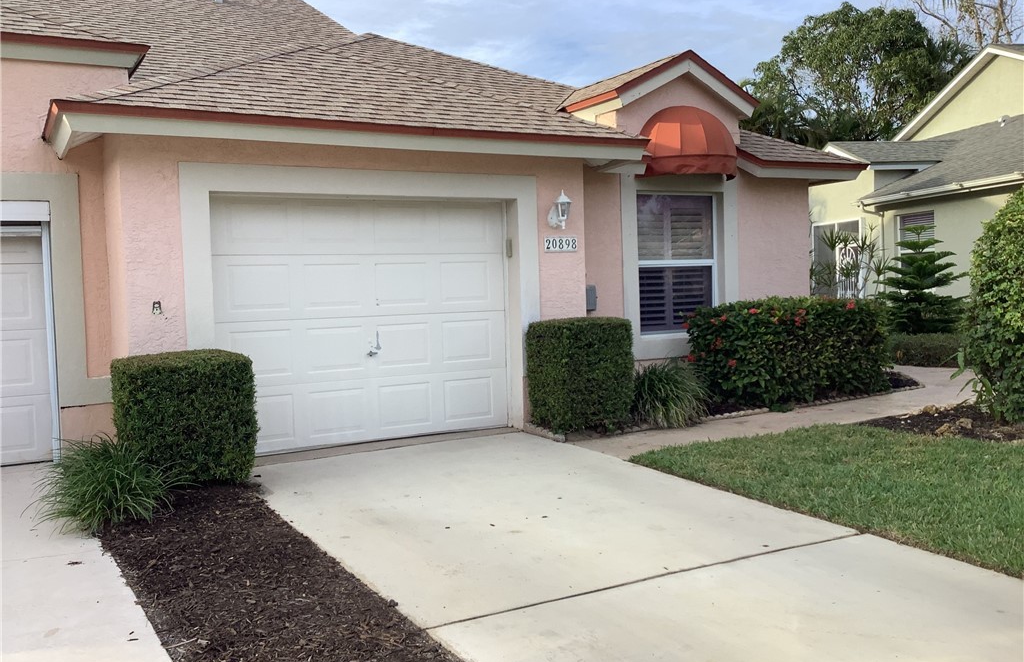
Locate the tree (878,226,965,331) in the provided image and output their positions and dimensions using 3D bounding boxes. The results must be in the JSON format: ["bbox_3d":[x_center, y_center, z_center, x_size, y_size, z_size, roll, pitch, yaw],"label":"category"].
[{"bbox_3d":[6.194,-0.564,13.842,1.420,2.050,1.420,-3,3,-29],"label":"tree"}]

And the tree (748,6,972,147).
[{"bbox_3d":[10.321,-4.894,27.194,7.200,9.509,7.200,-3,3,-29],"label":"tree"}]

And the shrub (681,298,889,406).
[{"bbox_3d":[3.072,0.199,10.076,2.420,1.133,0.770,-3,3,-29],"label":"shrub"}]

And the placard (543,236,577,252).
[{"bbox_3d":[0.462,-0.803,8.486,0.359,0.147,0.020,-3,3,-29],"label":"placard"}]

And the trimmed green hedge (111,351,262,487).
[{"bbox_3d":[-2.315,0.625,6.471,0.840,0.893,0.700,-3,3,-29],"label":"trimmed green hedge"}]

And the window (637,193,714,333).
[{"bbox_3d":[1.846,-0.755,10.249,1.230,1.575,0.110,-3,3,-29],"label":"window"}]

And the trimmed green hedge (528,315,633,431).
[{"bbox_3d":[0.618,0.409,8.232,0.770,0.998,0.540,-3,3,-29],"label":"trimmed green hedge"}]

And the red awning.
[{"bbox_3d":[1.994,-2.066,9.883,1.290,0.805,0.500,-3,3,-29],"label":"red awning"}]

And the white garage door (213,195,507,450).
[{"bbox_3d":[-1.249,-0.102,7.961,2.688,2.137,0.050,-3,3,-29],"label":"white garage door"}]

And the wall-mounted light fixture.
[{"bbox_3d":[0.445,-1.095,8.332,0.185,0.351,0.260,-3,3,-29],"label":"wall-mounted light fixture"}]

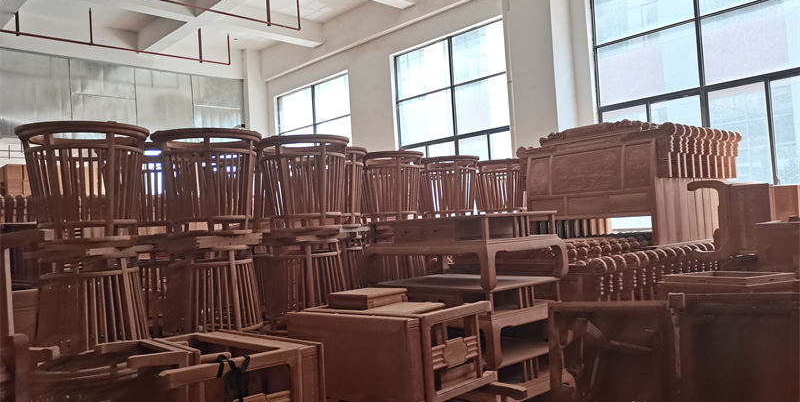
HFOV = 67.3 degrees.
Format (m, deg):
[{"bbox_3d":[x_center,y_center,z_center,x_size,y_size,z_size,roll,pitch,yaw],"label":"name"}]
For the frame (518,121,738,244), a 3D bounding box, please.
[{"bbox_3d":[2.821,-0.175,7.368,1.961,1.394,1.910,-1,-3,-43],"label":"frame"}]

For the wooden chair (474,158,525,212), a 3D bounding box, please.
[{"bbox_3d":[1.317,-0.166,7.747,0.690,0.713,0.690,-3,-2,-10],"label":"wooden chair"}]

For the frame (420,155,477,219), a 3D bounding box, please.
[{"bbox_3d":[0.575,-0.150,7.026,0.690,0.713,0.690,-3,-2,-10],"label":"frame"}]

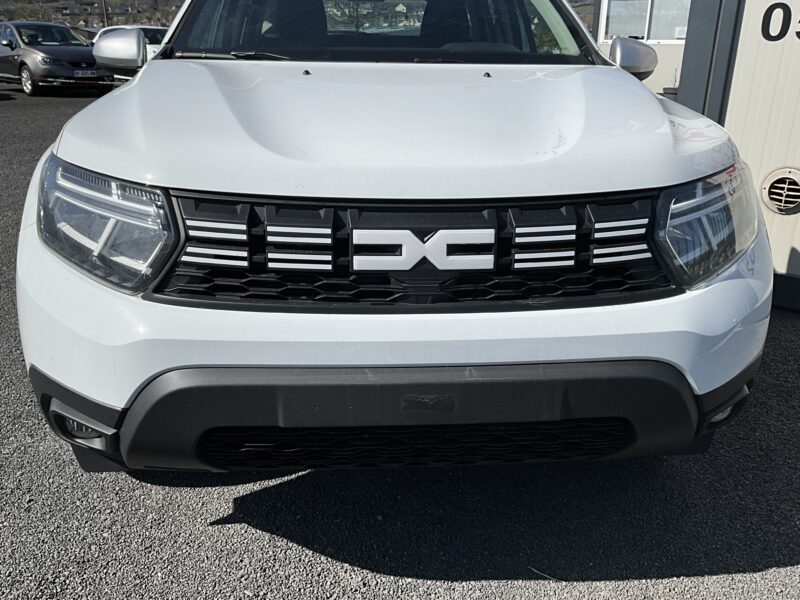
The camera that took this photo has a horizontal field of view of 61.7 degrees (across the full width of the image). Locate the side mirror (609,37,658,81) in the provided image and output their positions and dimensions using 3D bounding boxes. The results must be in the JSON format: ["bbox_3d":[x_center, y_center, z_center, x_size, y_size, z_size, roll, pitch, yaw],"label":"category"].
[{"bbox_3d":[0.864,-0.897,2.521,0.215,0.170,0.150,-1,21,-5],"label":"side mirror"}]

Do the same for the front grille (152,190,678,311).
[{"bbox_3d":[0.047,-0.104,1.361,1.070,0.225,0.130,-1,21,-5],"label":"front grille"}]

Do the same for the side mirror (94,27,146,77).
[{"bbox_3d":[-0.970,-0.873,2.369,0.215,0.170,0.150,-1,21,-5],"label":"side mirror"}]

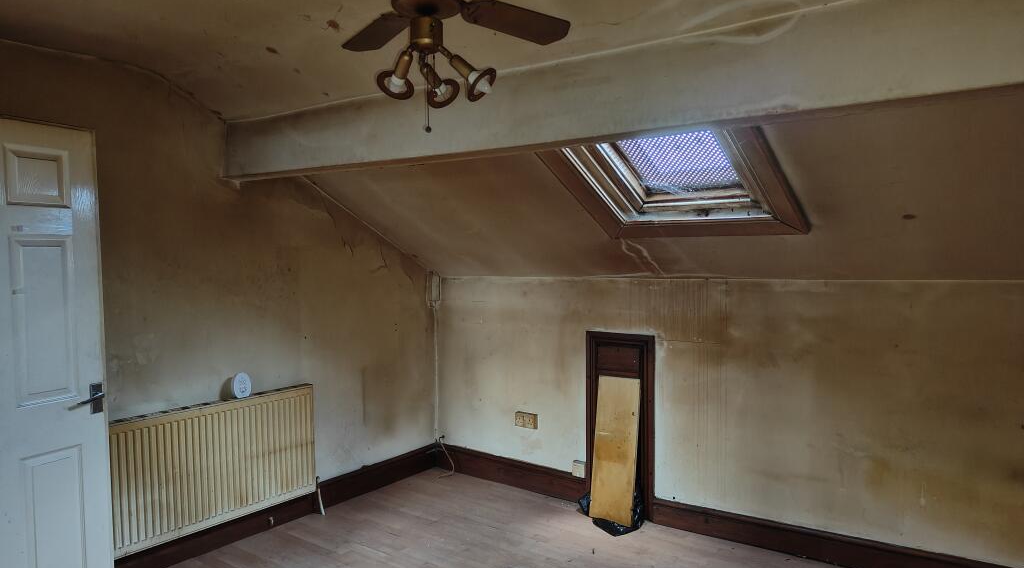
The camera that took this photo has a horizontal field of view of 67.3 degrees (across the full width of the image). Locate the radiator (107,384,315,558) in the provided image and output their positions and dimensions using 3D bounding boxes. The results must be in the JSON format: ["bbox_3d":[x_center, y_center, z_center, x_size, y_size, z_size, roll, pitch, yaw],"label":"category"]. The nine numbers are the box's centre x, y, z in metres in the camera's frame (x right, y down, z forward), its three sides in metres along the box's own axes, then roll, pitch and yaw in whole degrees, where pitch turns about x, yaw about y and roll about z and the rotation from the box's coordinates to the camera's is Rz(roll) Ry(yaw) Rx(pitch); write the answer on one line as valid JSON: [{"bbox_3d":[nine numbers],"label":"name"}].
[{"bbox_3d":[-1.506,0.909,3.873,0.080,0.600,1.220,1,4,36],"label":"radiator"}]

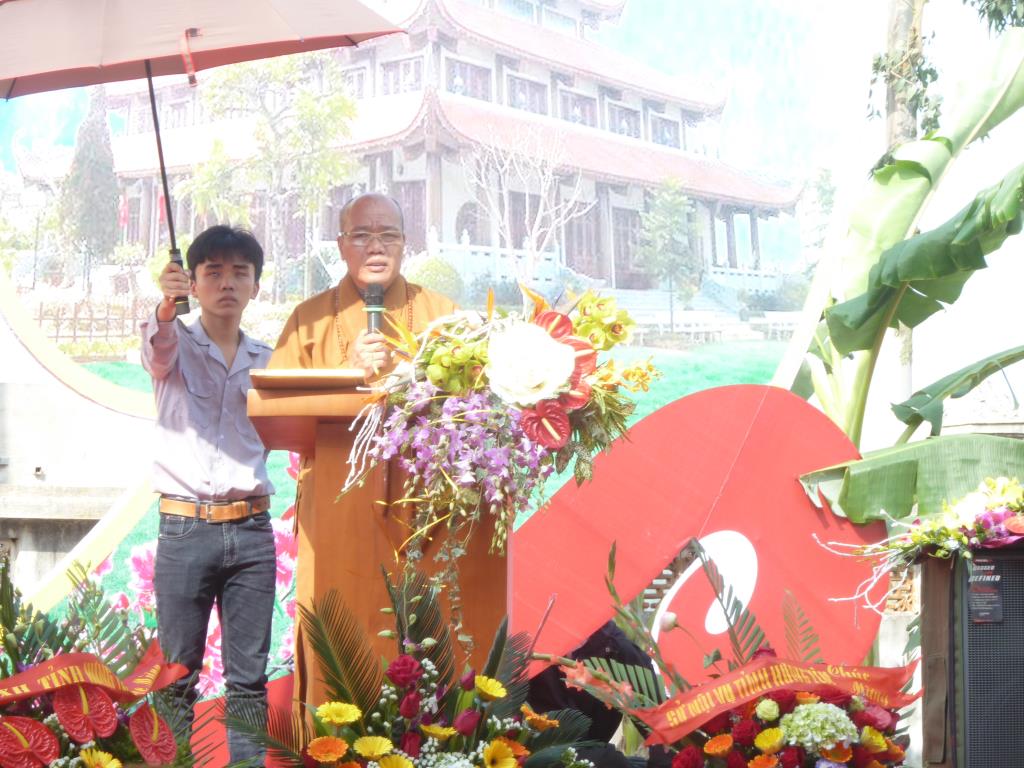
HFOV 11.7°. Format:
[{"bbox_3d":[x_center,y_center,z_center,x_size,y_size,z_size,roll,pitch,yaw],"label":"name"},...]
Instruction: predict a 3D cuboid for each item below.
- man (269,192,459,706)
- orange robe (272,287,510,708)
[{"bbox_3d":[-0.345,0.335,12.600,0.560,1.630,0.400,0,0,-5],"label":"man"},{"bbox_3d":[-0.345,0.420,12.600,0.560,1.360,0.400,0,0,-5],"label":"orange robe"}]

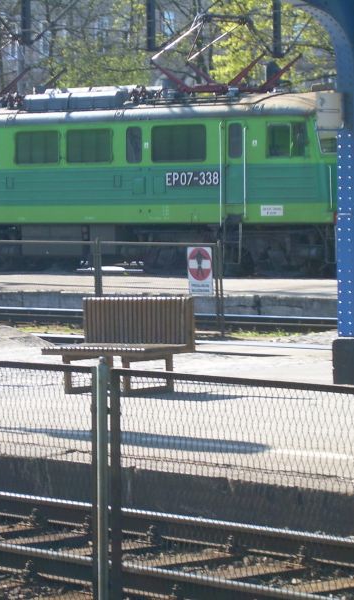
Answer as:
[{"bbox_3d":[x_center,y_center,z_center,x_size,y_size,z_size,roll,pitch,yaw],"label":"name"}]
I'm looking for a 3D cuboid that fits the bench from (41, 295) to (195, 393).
[{"bbox_3d":[-0.573,0.440,24.154,1.400,0.880,0.620,1,3,40],"label":"bench"}]

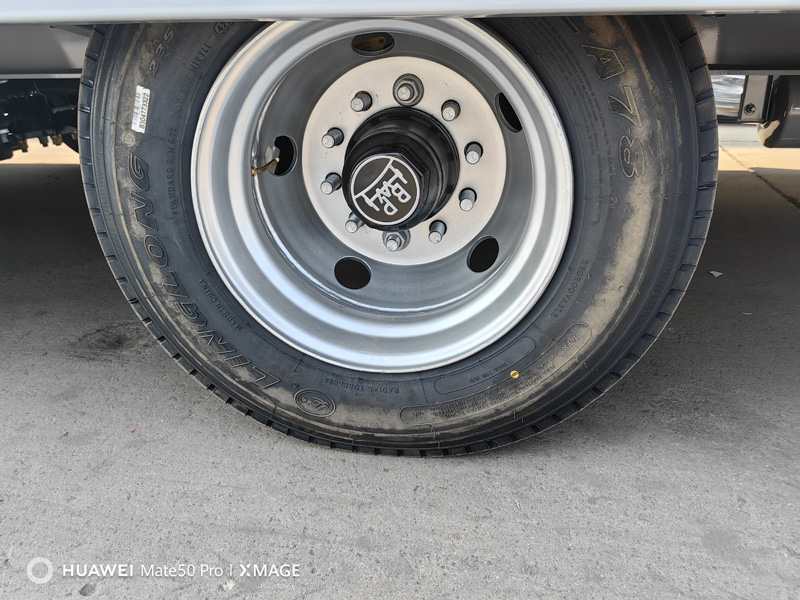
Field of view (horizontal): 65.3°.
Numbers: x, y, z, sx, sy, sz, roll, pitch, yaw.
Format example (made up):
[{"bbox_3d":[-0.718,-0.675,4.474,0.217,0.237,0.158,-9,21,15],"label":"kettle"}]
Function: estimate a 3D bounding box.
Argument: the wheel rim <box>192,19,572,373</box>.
[{"bbox_3d":[-0.013,-0.159,0.859,0.470,0.470,0.225,3,24,8],"label":"wheel rim"}]

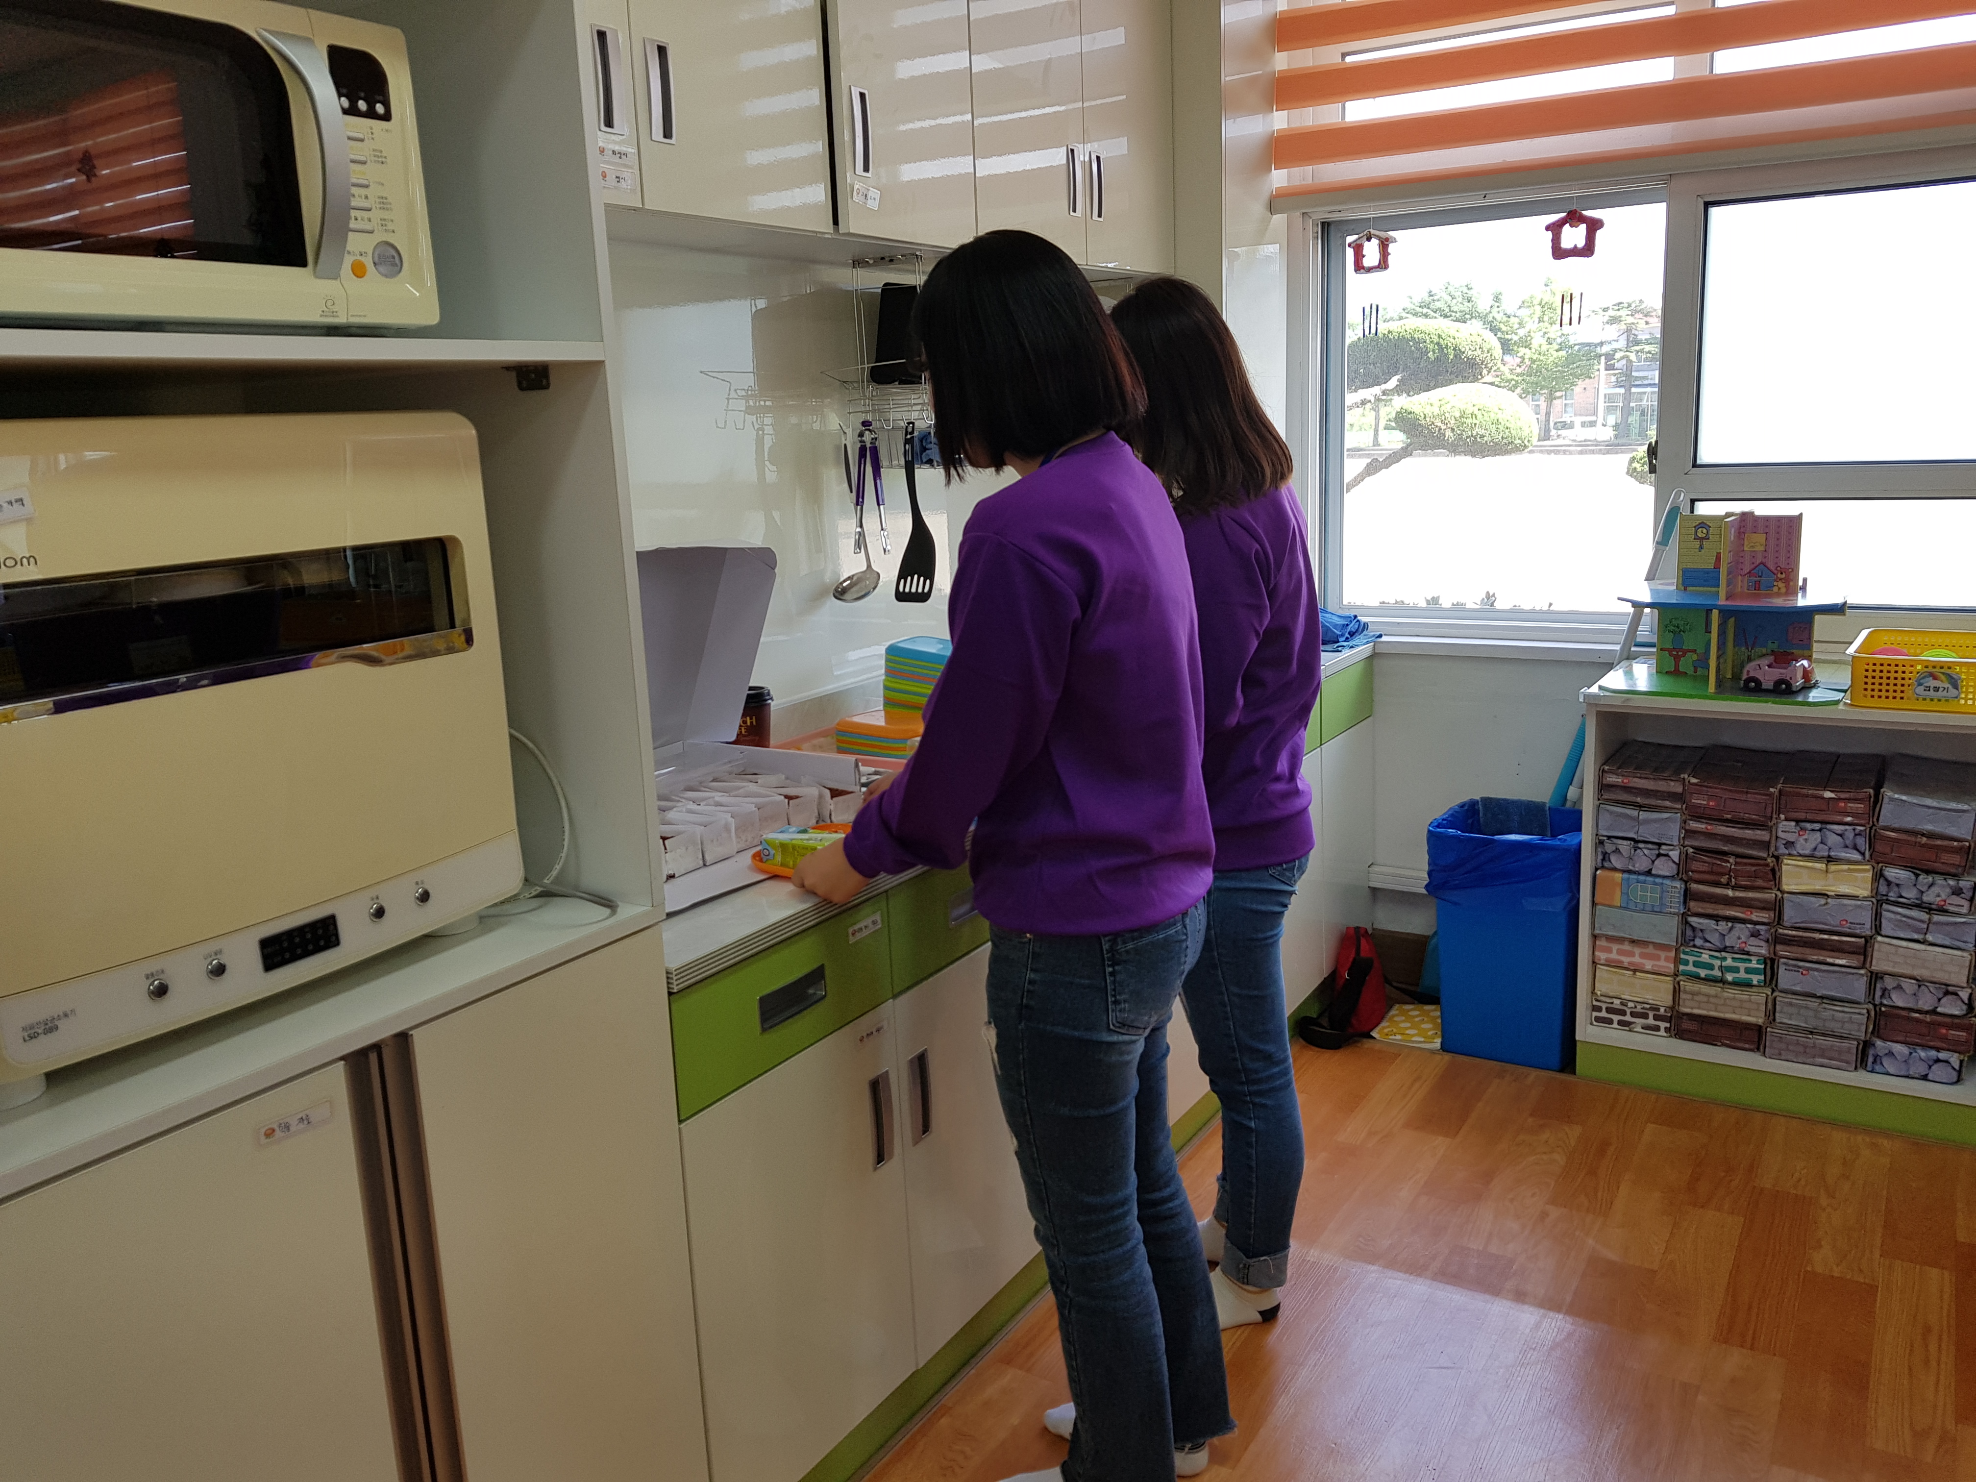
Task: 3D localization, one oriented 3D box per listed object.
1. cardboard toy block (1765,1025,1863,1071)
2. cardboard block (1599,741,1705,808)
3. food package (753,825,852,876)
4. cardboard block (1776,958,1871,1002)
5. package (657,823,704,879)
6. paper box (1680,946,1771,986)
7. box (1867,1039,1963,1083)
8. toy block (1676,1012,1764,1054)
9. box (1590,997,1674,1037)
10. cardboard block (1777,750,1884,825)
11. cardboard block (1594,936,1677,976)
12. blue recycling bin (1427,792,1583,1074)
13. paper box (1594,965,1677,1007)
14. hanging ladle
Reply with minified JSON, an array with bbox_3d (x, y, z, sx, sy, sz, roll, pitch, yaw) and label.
[{"bbox_3d":[1.651,0.556,2.949,0.152,0.066,0.300,5,14,32],"label":"cardboard toy block"},{"bbox_3d":[1.365,0.065,3.035,0.152,0.066,0.300,5,14,32],"label":"cardboard block"},{"bbox_3d":[-0.225,0.139,1.877,0.107,0.034,0.055,6,15,32],"label":"food package"},{"bbox_3d":[1.686,0.434,2.991,0.152,0.068,0.300,5,14,29],"label":"cardboard block"},{"bbox_3d":[-0.424,0.137,1.895,0.100,0.055,0.065,6,15,32],"label":"package"},{"bbox_3d":[1.558,0.426,3.118,0.155,0.068,0.290,5,14,31],"label":"paper box"},{"bbox_3d":[1.799,0.567,2.877,0.152,0.066,0.300,5,14,32],"label":"box"},{"bbox_3d":[1.566,0.564,3.147,0.154,0.063,0.290,5,14,31],"label":"toy block"},{"bbox_3d":[1.387,0.529,3.134,0.152,0.066,0.300,5,14,32],"label":"box"},{"bbox_3d":[1.674,0.093,2.959,0.157,0.071,0.300,5,14,31],"label":"cardboard block"},{"bbox_3d":[1.382,0.402,3.107,0.152,0.066,0.300,5,14,32],"label":"cardboard block"},{"bbox_3d":[1.140,0.413,3.223,0.290,0.505,0.290,5,14,32],"label":"blue recycling bin"},{"bbox_3d":[1.385,0.466,3.120,0.152,0.066,0.300,5,14,32],"label":"paper box"},{"bbox_3d":[-0.244,-0.402,2.636,0.090,0.300,0.083,-12,16,-38],"label":"hanging ladle"}]

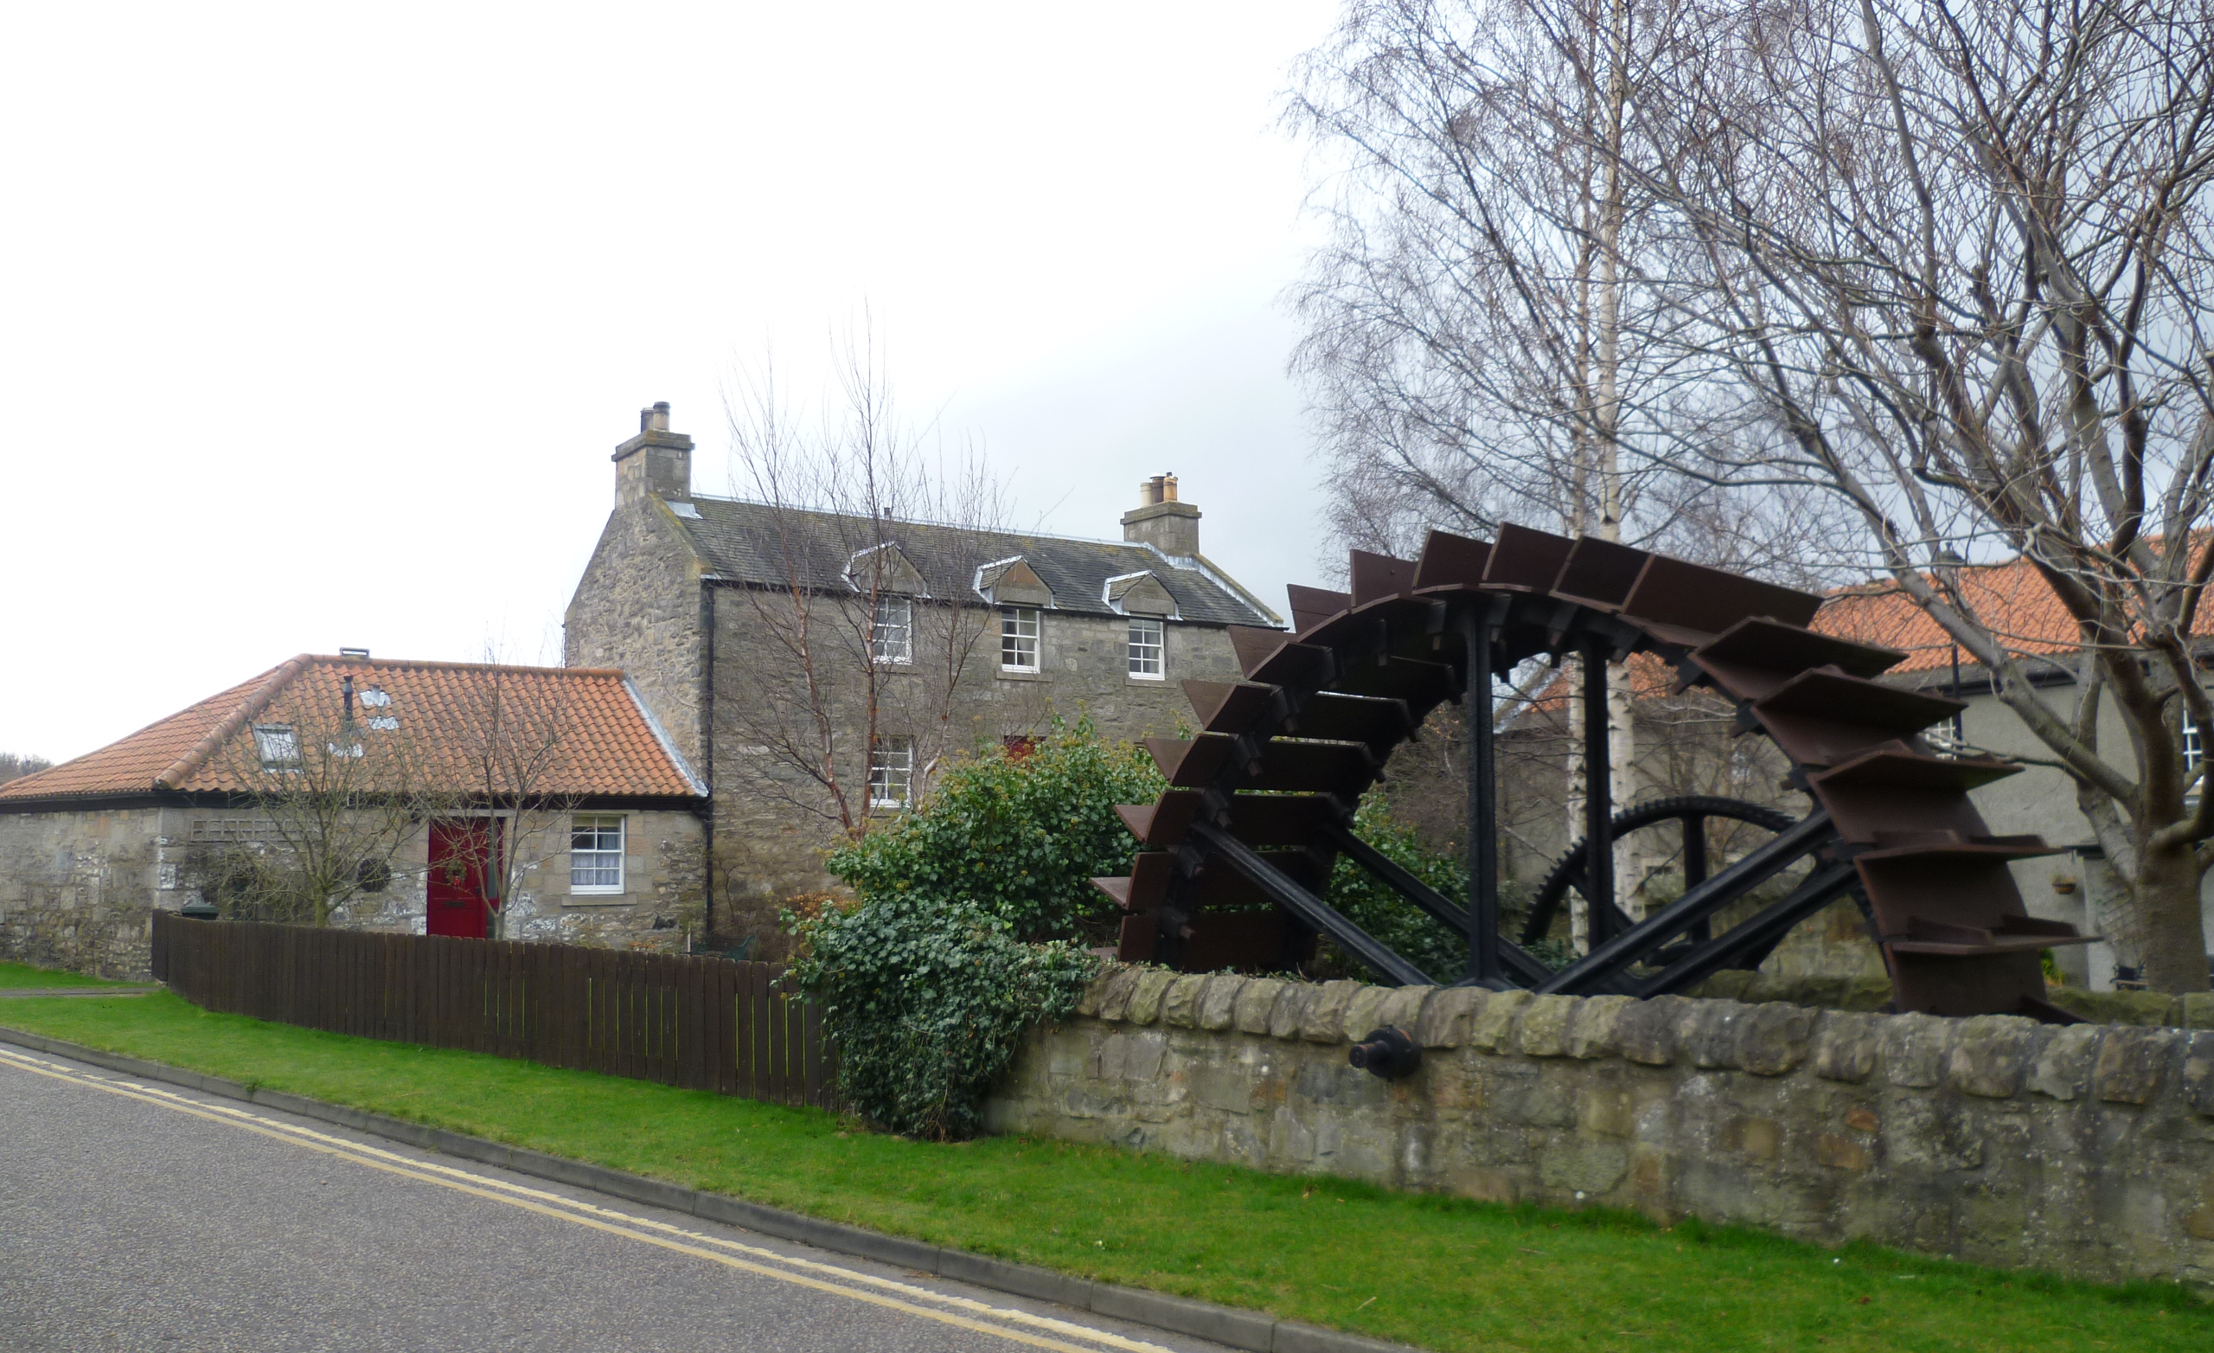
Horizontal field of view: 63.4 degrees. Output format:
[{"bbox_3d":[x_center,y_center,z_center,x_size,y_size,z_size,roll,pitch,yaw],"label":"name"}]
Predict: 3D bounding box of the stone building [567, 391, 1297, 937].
[{"bbox_3d":[-3.354,0.127,34.827,12.500,9.400,6.500,3,-6,-36],"label":"stone building"}]

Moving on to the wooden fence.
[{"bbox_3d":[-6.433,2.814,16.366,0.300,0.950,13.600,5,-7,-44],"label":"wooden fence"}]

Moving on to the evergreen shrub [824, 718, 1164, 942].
[{"bbox_3d":[-0.490,1.600,12.908,2.100,2.550,2.500,-5,-7,42],"label":"evergreen shrub"}]

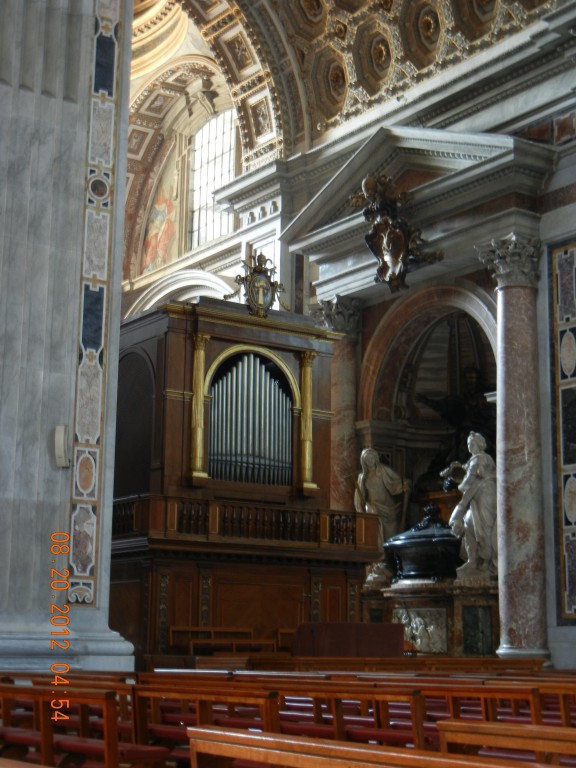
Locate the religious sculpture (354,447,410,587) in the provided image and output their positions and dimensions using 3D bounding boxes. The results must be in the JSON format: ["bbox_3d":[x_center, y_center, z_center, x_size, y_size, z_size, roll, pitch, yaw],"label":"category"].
[{"bbox_3d":[2.348,3.341,33.241,1.400,3.450,1.150,-4,-12,21],"label":"religious sculpture"}]

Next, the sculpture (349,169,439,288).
[{"bbox_3d":[2.503,-3.734,32.390,1.150,2.850,2.500,8,-14,-34],"label":"sculpture"}]

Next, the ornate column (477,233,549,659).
[{"bbox_3d":[5.101,1.354,29.338,1.200,9.630,1.250,8,-14,-34],"label":"ornate column"}]

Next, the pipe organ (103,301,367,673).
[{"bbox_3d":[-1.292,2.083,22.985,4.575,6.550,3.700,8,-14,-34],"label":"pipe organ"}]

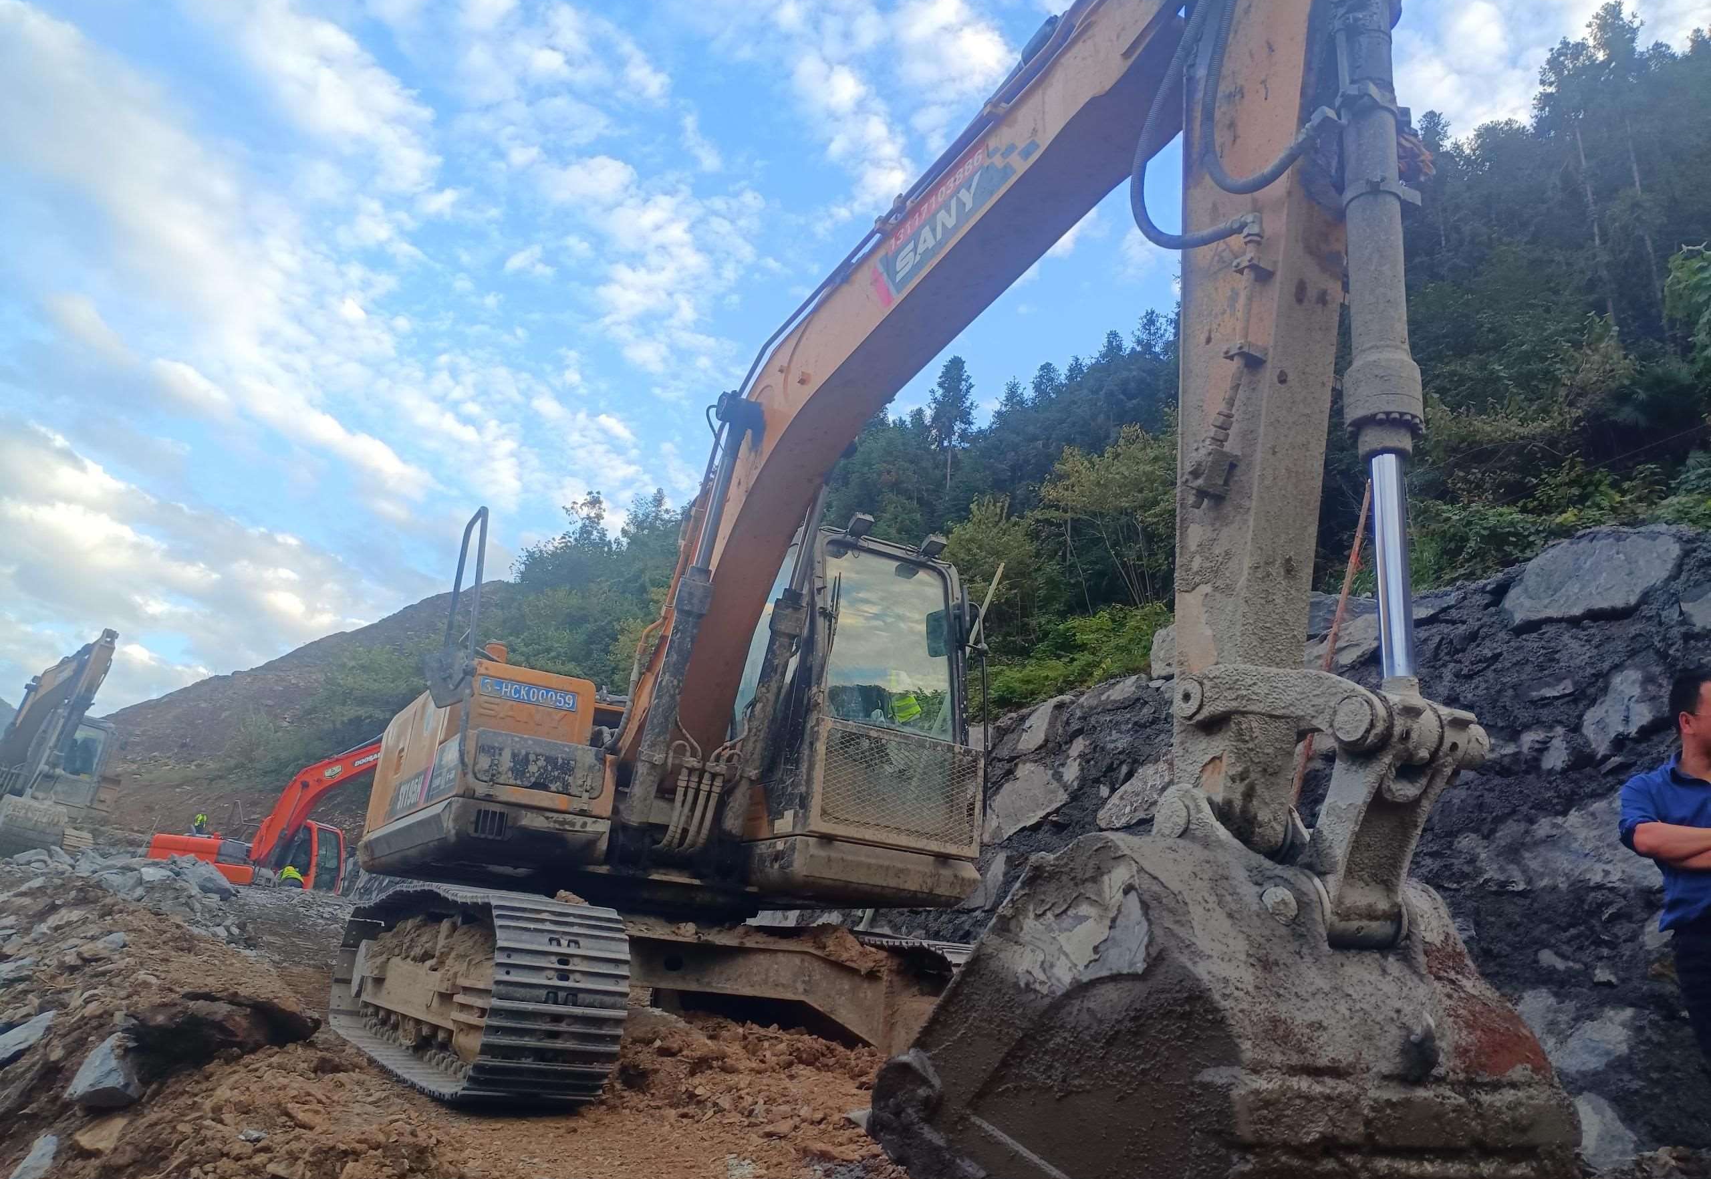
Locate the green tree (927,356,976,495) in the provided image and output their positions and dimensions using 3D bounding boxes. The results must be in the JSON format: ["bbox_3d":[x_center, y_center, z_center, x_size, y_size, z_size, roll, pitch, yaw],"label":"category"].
[{"bbox_3d":[5.461,-9.166,72.648,2.720,8.578,2.720,1,-15,0],"label":"green tree"}]

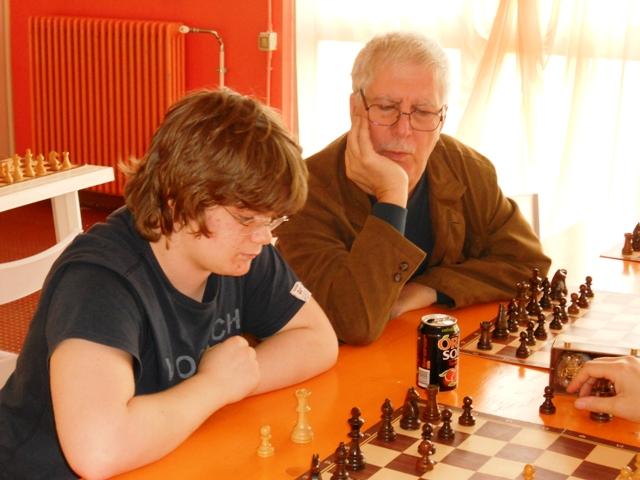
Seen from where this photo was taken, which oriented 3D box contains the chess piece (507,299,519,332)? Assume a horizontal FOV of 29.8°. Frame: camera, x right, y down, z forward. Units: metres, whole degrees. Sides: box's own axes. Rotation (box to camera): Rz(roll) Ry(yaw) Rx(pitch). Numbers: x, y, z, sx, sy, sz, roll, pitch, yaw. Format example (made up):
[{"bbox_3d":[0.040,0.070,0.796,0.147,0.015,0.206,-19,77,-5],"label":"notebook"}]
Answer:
[{"bbox_3d":[0.345,0.134,2.144,0.024,0.058,0.024,0,14,0],"label":"chess piece"}]

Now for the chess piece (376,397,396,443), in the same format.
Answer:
[{"bbox_3d":[0.095,0.251,1.685,0.025,0.059,0.025,0,14,0],"label":"chess piece"}]

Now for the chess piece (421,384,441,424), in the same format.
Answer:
[{"bbox_3d":[0.163,0.239,1.755,0.027,0.048,0.027,0,14,0],"label":"chess piece"}]

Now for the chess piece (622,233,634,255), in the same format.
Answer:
[{"bbox_3d":[0.684,0.010,2.667,0.025,0.049,0.025,9,16,29],"label":"chess piece"}]

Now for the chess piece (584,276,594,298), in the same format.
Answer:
[{"bbox_3d":[0.525,0.092,2.346,0.025,0.044,0.025,9,16,29],"label":"chess piece"}]

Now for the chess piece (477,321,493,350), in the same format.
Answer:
[{"bbox_3d":[0.283,0.163,2.056,0.024,0.045,0.024,0,14,0],"label":"chess piece"}]

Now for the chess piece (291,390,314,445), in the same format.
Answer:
[{"bbox_3d":[-0.024,0.245,1.669,0.031,0.074,0.031,1,14,0],"label":"chess piece"}]

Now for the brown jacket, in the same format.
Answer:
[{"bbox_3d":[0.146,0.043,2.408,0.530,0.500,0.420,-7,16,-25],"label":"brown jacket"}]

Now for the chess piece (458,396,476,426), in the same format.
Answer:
[{"bbox_3d":[0.214,0.247,1.741,0.024,0.040,0.024,0,14,0],"label":"chess piece"}]

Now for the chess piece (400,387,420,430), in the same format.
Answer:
[{"bbox_3d":[0.133,0.243,1.753,0.031,0.060,0.031,9,17,29],"label":"chess piece"}]

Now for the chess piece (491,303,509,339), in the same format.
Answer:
[{"bbox_3d":[0.319,0.142,2.116,0.028,0.058,0.028,3,15,11],"label":"chess piece"}]

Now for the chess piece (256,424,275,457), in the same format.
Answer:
[{"bbox_3d":[-0.077,0.279,1.681,0.025,0.043,0.025,0,14,0],"label":"chess piece"}]

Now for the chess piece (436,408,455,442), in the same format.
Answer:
[{"bbox_3d":[0.182,0.261,1.718,0.024,0.043,0.024,9,17,29],"label":"chess piece"}]

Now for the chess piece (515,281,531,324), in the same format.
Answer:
[{"bbox_3d":[0.367,0.118,2.164,0.027,0.080,0.027,9,16,29],"label":"chess piece"}]

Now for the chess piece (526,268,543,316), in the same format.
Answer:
[{"bbox_3d":[0.405,0.097,2.264,0.030,0.089,0.030,9,17,29],"label":"chess piece"}]

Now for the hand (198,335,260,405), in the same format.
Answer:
[{"bbox_3d":[-0.140,0.201,1.860,0.100,0.088,0.080,-13,19,-41],"label":"hand"}]

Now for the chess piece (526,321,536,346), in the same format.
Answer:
[{"bbox_3d":[0.362,0.161,2.065,0.025,0.045,0.025,9,16,29],"label":"chess piece"}]

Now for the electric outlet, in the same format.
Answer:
[{"bbox_3d":[-0.236,-0.907,5.500,0.065,0.080,0.050,9,17,30],"label":"electric outlet"}]

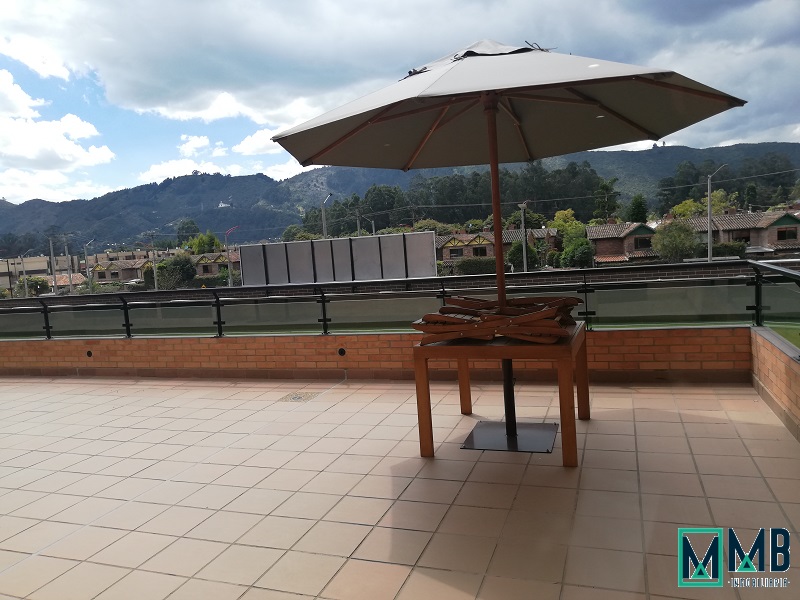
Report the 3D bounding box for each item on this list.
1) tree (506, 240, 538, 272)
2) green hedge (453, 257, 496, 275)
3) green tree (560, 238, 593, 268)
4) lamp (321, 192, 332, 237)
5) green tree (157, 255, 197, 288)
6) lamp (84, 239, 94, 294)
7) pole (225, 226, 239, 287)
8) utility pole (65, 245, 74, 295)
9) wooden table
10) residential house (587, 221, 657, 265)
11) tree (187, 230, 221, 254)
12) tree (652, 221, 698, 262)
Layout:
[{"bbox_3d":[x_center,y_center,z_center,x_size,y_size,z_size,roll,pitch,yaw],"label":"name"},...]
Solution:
[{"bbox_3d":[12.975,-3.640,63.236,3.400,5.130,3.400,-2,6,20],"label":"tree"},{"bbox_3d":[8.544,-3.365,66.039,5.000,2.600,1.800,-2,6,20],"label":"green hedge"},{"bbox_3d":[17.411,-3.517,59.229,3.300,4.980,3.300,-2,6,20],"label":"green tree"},{"bbox_3d":[-4.740,-2.744,43.033,0.350,9.610,1.500,-2,6,24],"label":"lamp"},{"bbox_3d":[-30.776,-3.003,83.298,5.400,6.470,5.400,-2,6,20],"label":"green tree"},{"bbox_3d":[-42.247,-3.950,82.069,1.500,8.710,0.350,-9,7,-43],"label":"lamp"},{"bbox_3d":[-20.992,-4.776,75.049,1.800,8.500,0.350,-7,6,-31],"label":"pole"},{"bbox_3d":[-42.164,-2.773,77.402,0.320,8.740,0.320,-2,6,20],"label":"utility pole"},{"bbox_3d":[0.764,0.599,4.221,1.000,0.740,1.000,-2,6,22],"label":"wooden table"},{"bbox_3d":[24.248,-5.461,65.089,7.600,5.830,7.500,-2,6,20],"label":"residential house"},{"bbox_3d":[-34.312,-7.783,106.216,6.400,8.960,6.000,-2,6,20],"label":"tree"},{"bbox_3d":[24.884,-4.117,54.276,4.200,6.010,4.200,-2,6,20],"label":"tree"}]

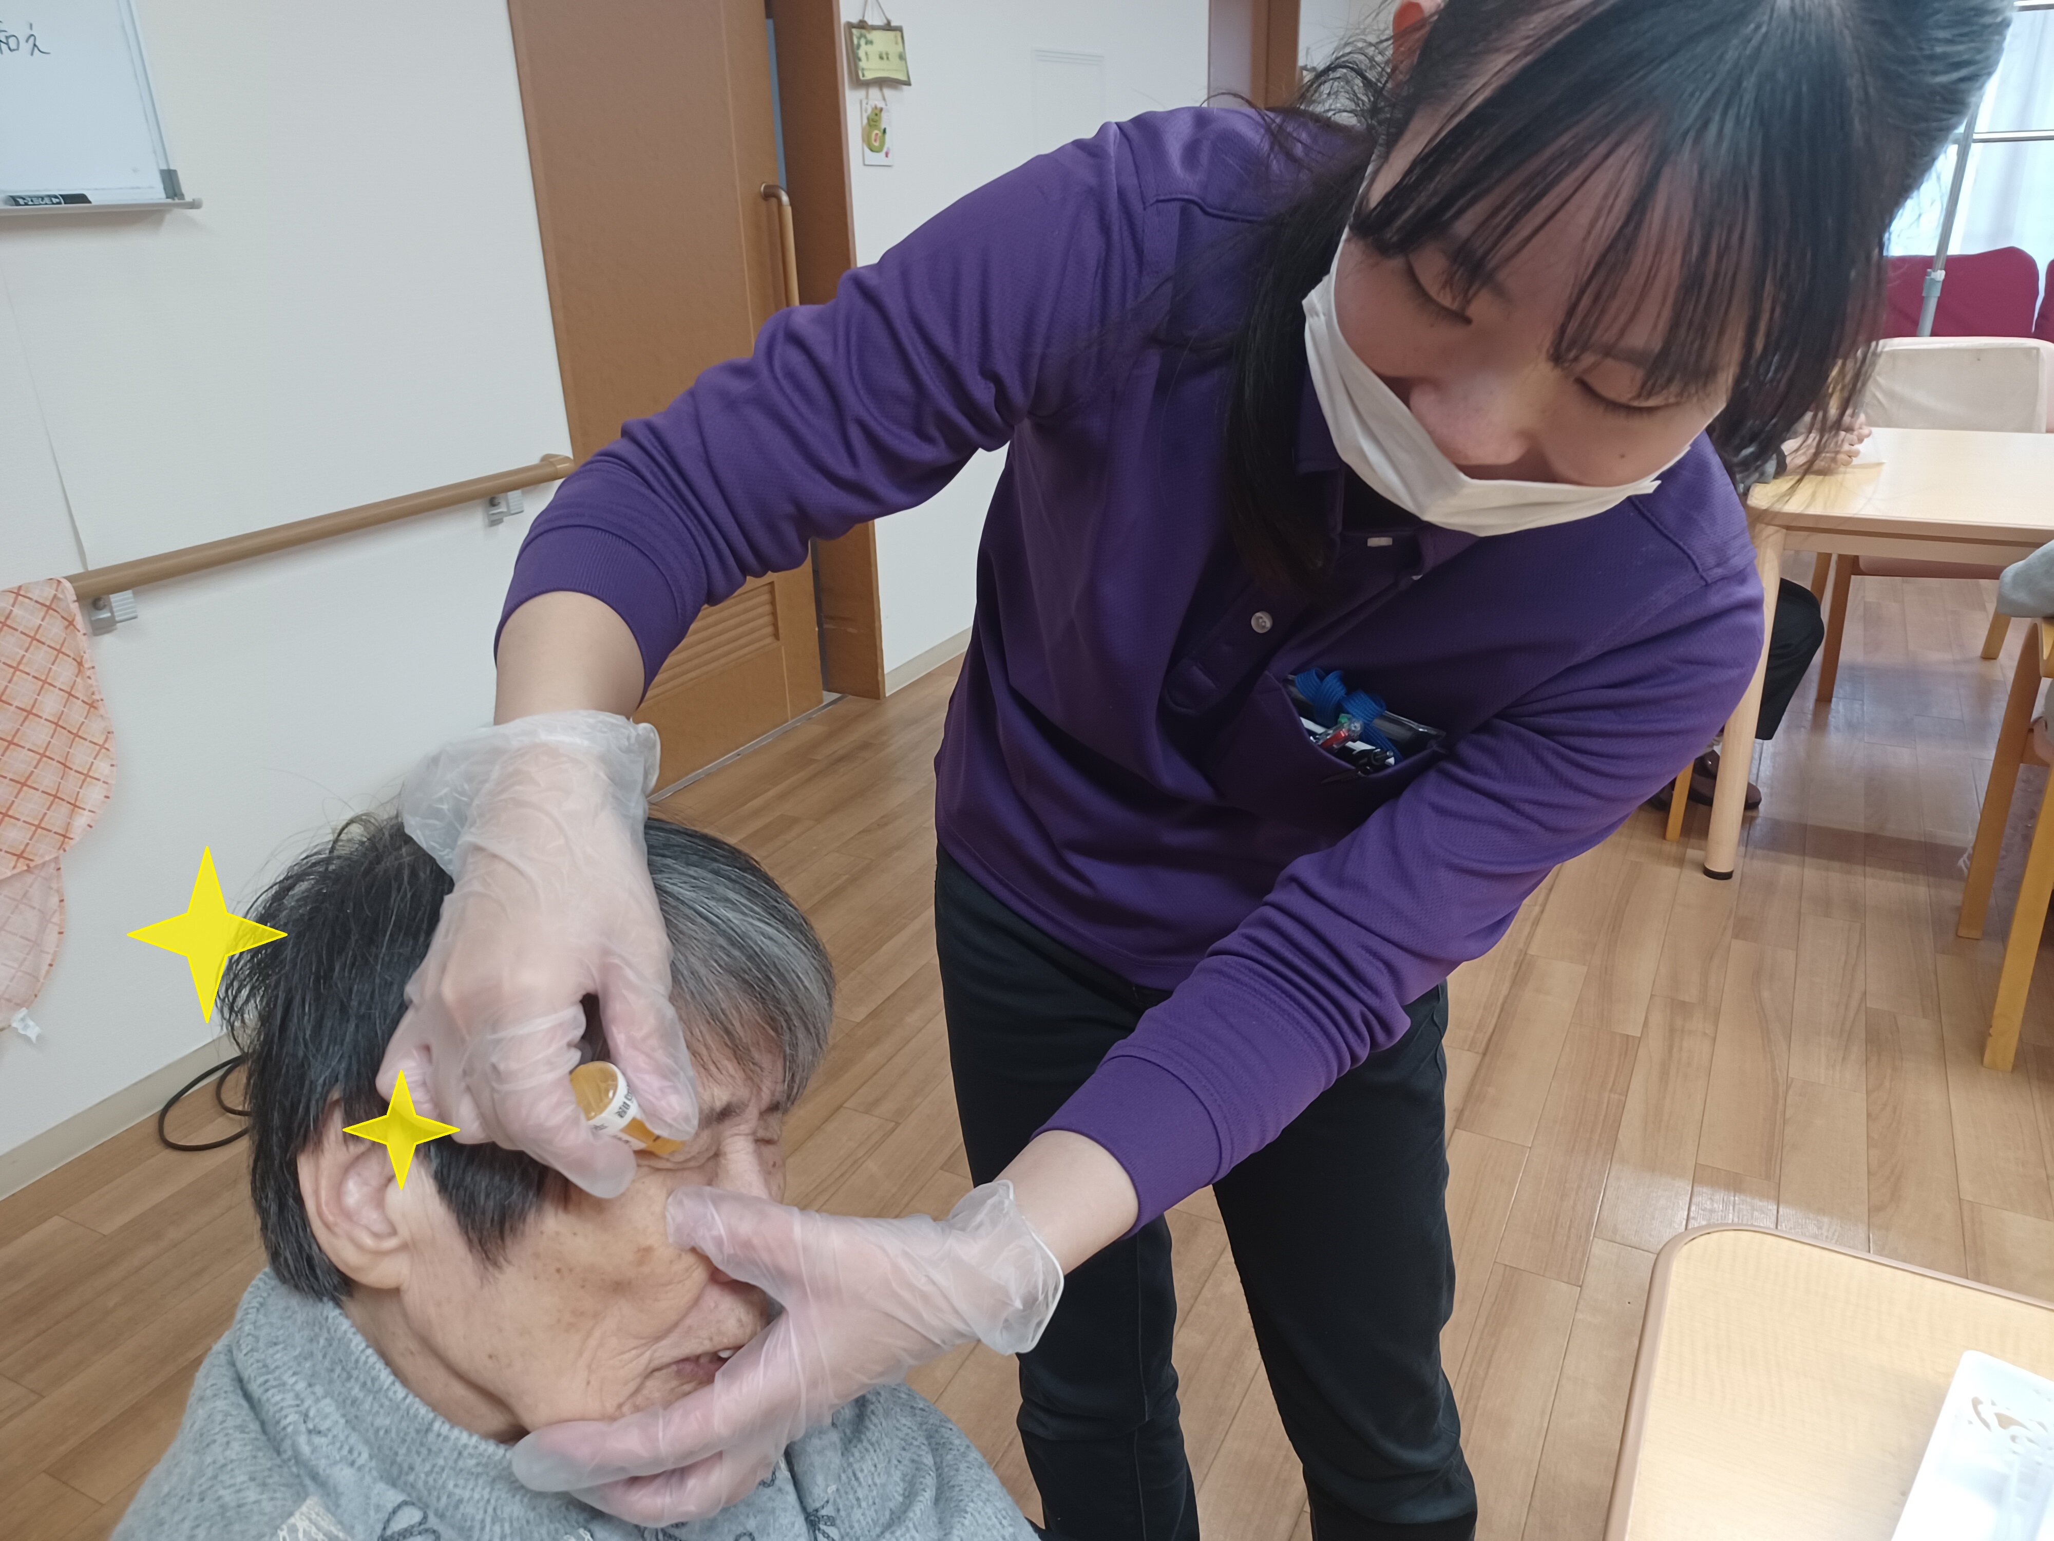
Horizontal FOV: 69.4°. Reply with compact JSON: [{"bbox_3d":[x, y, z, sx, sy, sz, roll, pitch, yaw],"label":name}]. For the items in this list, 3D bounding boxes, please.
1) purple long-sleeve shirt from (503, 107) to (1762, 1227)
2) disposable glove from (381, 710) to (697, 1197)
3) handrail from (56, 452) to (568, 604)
[{"bbox_3d":[0.082,-0.012,0.770,0.480,0.560,0.560,21,35,26],"label":"purple long-sleeve shirt"},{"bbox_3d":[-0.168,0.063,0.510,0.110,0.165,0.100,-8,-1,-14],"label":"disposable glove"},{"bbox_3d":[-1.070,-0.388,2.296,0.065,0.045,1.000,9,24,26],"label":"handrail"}]

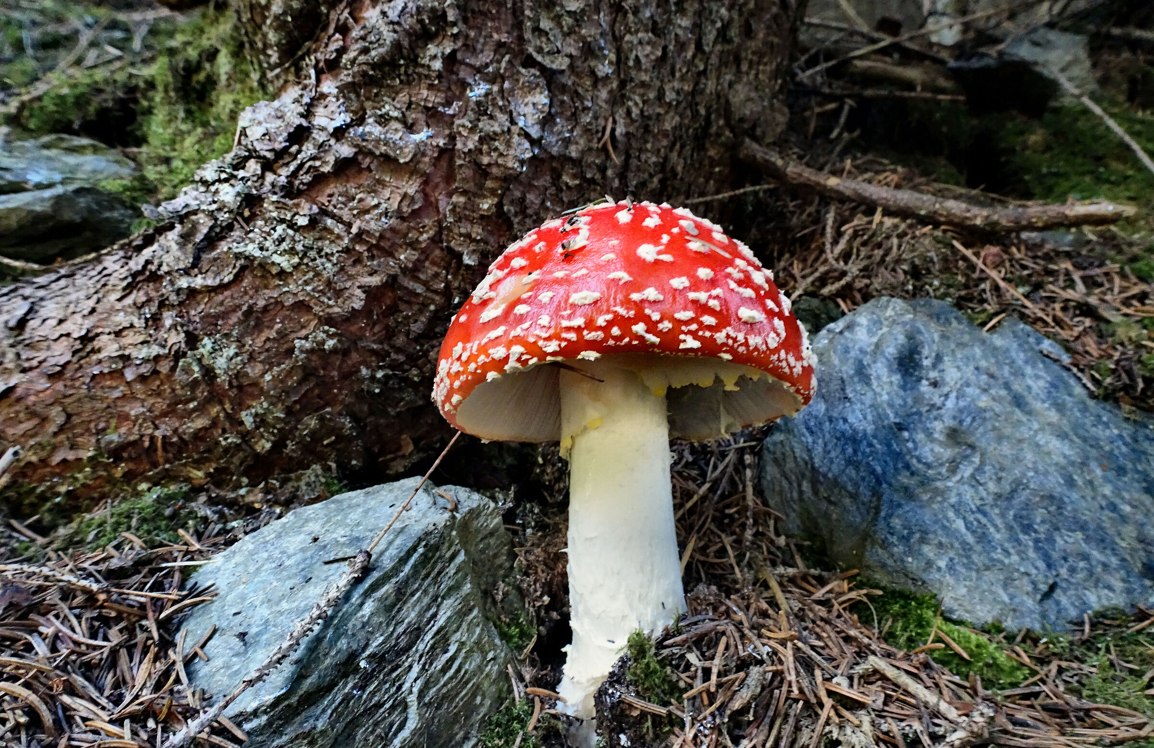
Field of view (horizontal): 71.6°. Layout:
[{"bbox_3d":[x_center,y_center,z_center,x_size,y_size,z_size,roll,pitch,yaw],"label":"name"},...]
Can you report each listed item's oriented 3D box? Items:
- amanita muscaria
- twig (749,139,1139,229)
[{"bbox_3d":[0.015,0.021,0.238,0.112,0.152,0.112,-3,-9,0],"label":"amanita muscaria"},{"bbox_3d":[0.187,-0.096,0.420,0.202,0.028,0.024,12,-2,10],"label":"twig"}]

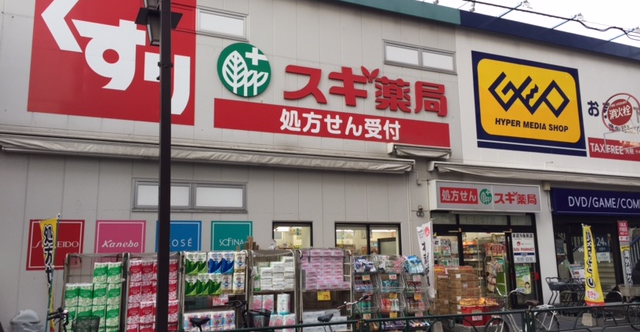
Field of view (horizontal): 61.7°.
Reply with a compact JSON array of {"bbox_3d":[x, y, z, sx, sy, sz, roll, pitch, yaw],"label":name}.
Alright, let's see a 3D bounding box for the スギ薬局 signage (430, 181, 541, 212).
[{"bbox_3d":[4.471,0.850,14.201,3.550,0.740,0.220,3,-11,-25],"label":"スギ薬局 signage"}]

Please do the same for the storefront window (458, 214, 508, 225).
[{"bbox_3d":[4.362,1.442,14.254,1.650,0.280,0.070,3,-11,-25],"label":"storefront window"}]

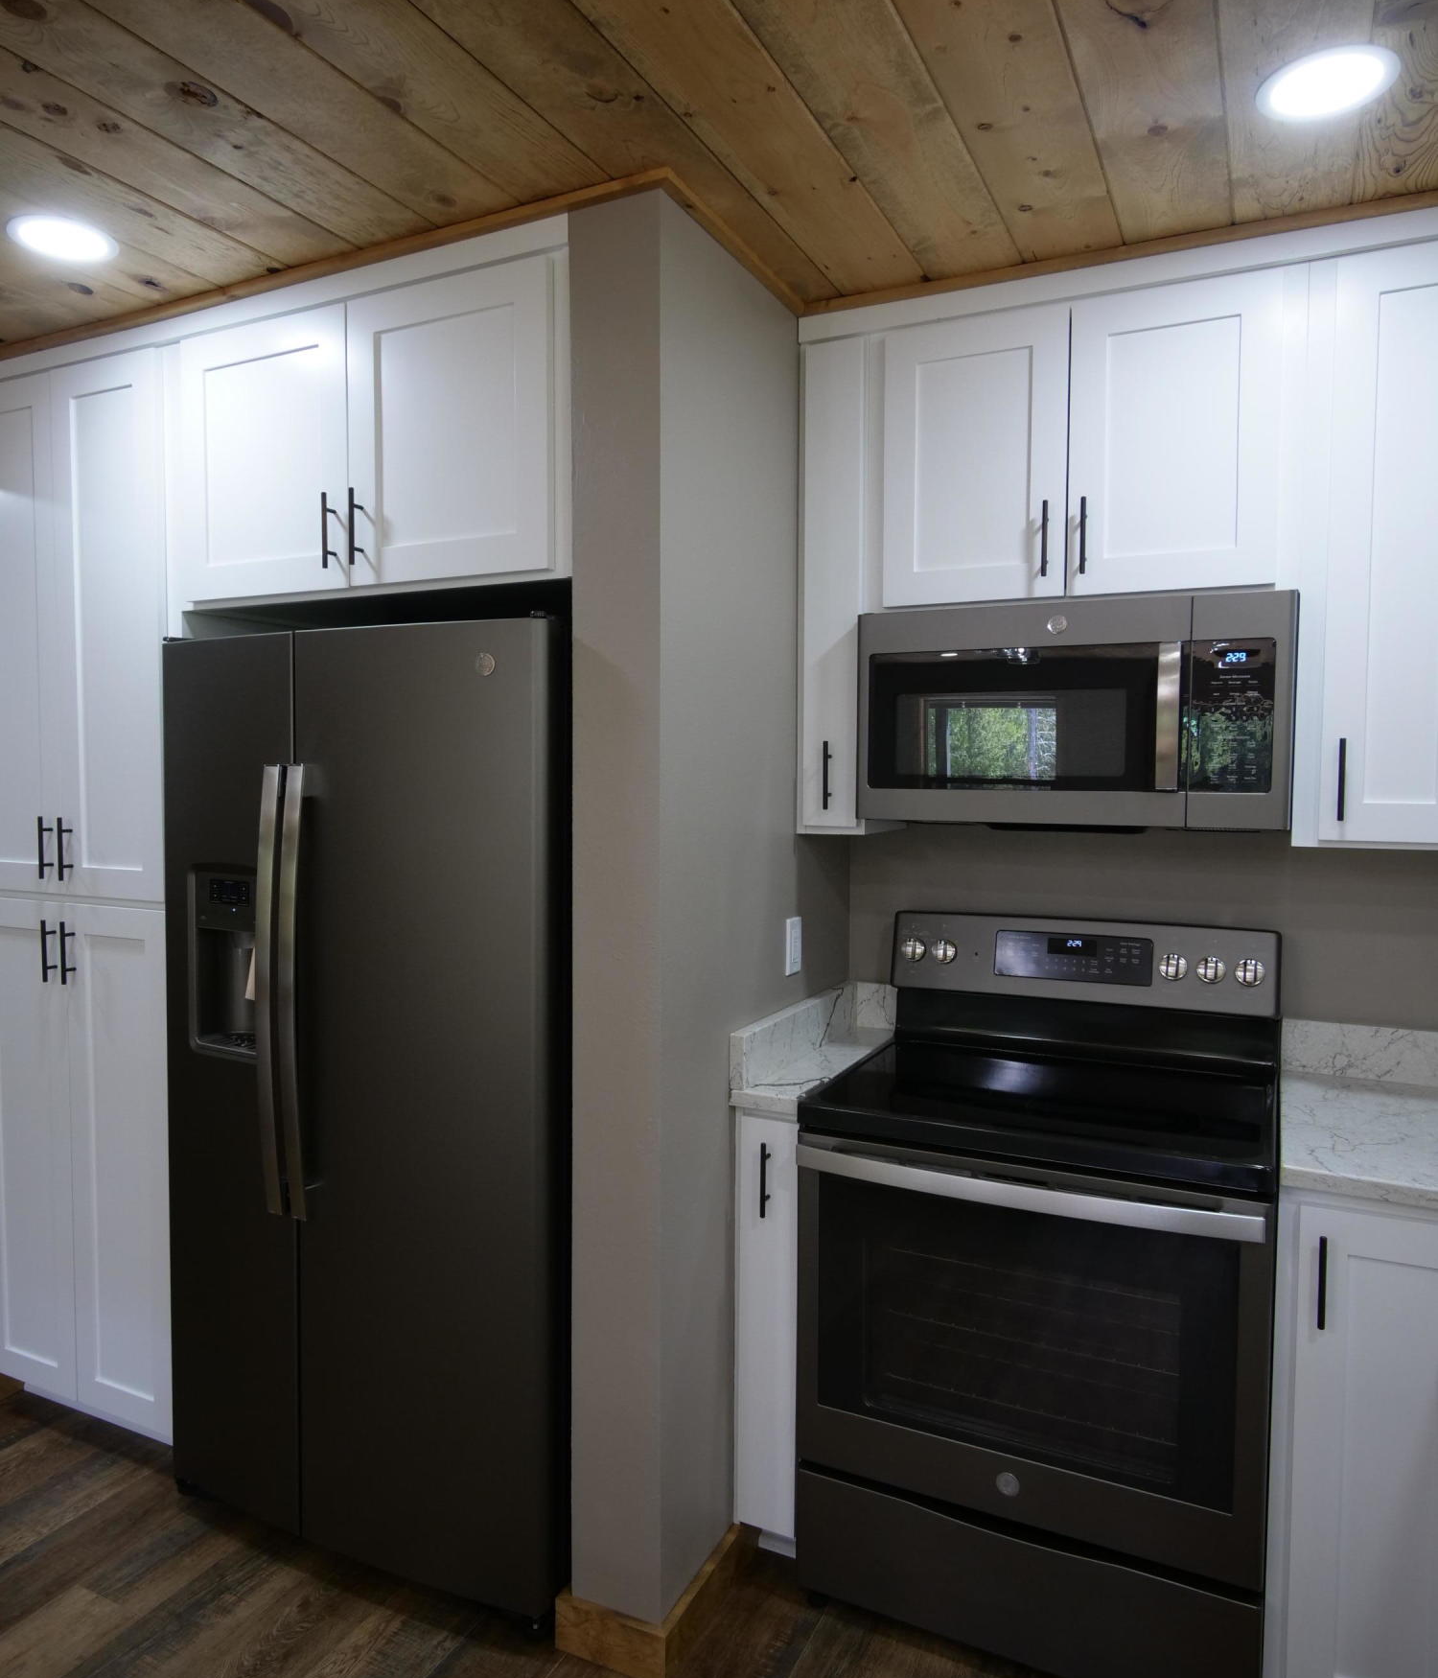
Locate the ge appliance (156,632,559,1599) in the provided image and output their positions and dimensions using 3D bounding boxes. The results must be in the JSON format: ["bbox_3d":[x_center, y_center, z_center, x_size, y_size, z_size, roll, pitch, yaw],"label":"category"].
[{"bbox_3d":[-0.531,0.493,2.369,0.901,1.777,0.865,2,3,25],"label":"ge appliance"}]

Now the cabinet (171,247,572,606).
[{"bbox_3d":[-0.558,-0.727,2.292,0.955,0.538,0.615,2,3,25],"label":"cabinet"}]

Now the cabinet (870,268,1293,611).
[{"bbox_3d":[0.707,-0.725,2.182,0.764,0.567,0.350,2,3,25],"label":"cabinet"}]

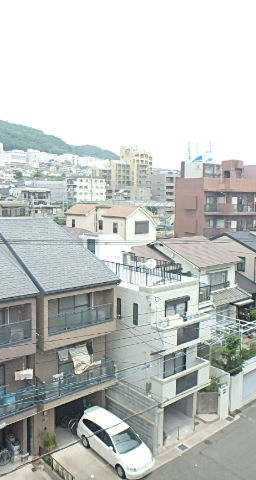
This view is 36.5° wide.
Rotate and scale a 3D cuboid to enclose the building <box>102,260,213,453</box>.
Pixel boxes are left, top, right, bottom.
[{"bbox_3d":[0.697,5.824,24.174,4.100,9.200,7.900,-4,8,-41],"label":"building"}]

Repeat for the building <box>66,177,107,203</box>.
[{"bbox_3d":[-19.348,-21.401,181.583,17.500,13.500,8.500,-5,7,-41],"label":"building"}]

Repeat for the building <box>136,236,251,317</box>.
[{"bbox_3d":[4.067,3.724,27.744,5.300,7.750,7.900,-4,8,-41],"label":"building"}]

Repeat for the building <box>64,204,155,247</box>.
[{"bbox_3d":[-1.969,0.345,47.115,6.100,8.838,9.600,-5,7,-41],"label":"building"}]

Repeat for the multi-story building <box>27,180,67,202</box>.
[{"bbox_3d":[-32.153,-17.236,147.307,14.673,10.439,12.000,-2,6,-25],"label":"multi-story building"}]

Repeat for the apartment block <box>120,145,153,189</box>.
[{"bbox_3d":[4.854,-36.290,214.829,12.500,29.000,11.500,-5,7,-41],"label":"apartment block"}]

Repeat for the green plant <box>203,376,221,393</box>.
[{"bbox_3d":[5.197,8.993,24.167,0.950,0.900,0.850,-4,8,-41],"label":"green plant"}]

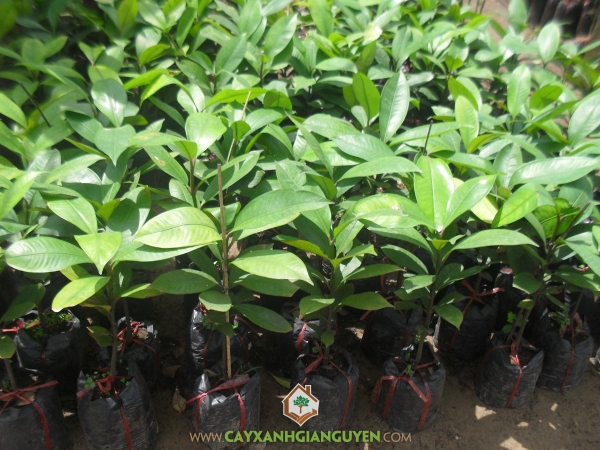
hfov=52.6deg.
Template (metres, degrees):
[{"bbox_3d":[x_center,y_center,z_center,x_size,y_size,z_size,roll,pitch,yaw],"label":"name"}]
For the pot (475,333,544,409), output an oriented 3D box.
[{"bbox_3d":[0.462,0.322,1.343,0.138,0.115,0.138,2,26,-1],"label":"pot"}]

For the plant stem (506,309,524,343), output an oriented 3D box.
[{"bbox_3d":[0.551,0.258,1.552,0.015,0.110,0.015,8,28,-4],"label":"plant stem"}]

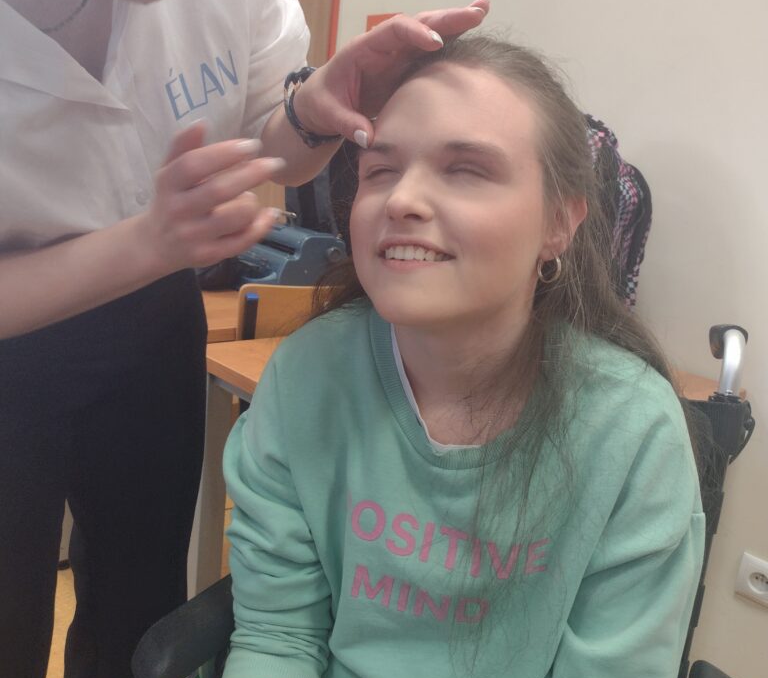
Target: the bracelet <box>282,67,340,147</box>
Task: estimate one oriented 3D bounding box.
[{"bbox_3d":[-0.049,-0.170,0.590,0.056,0.062,0.018,-18,-6,-30],"label":"bracelet"}]

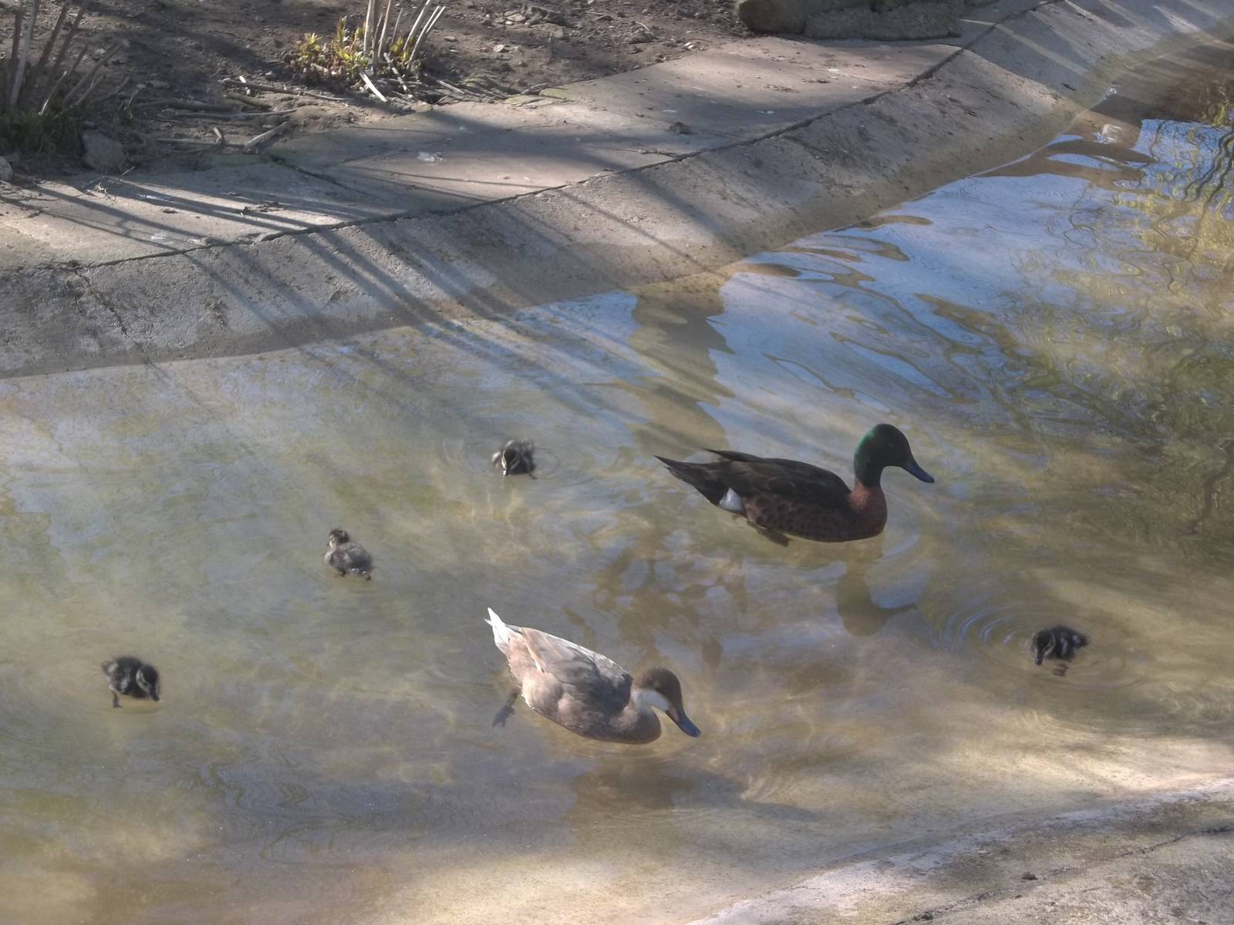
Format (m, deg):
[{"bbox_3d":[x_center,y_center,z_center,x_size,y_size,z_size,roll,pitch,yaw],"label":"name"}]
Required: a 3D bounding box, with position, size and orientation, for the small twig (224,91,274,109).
[{"bbox_3d":[-0.631,-0.621,5.254,0.096,0.014,0.014,15,26,23],"label":"small twig"}]

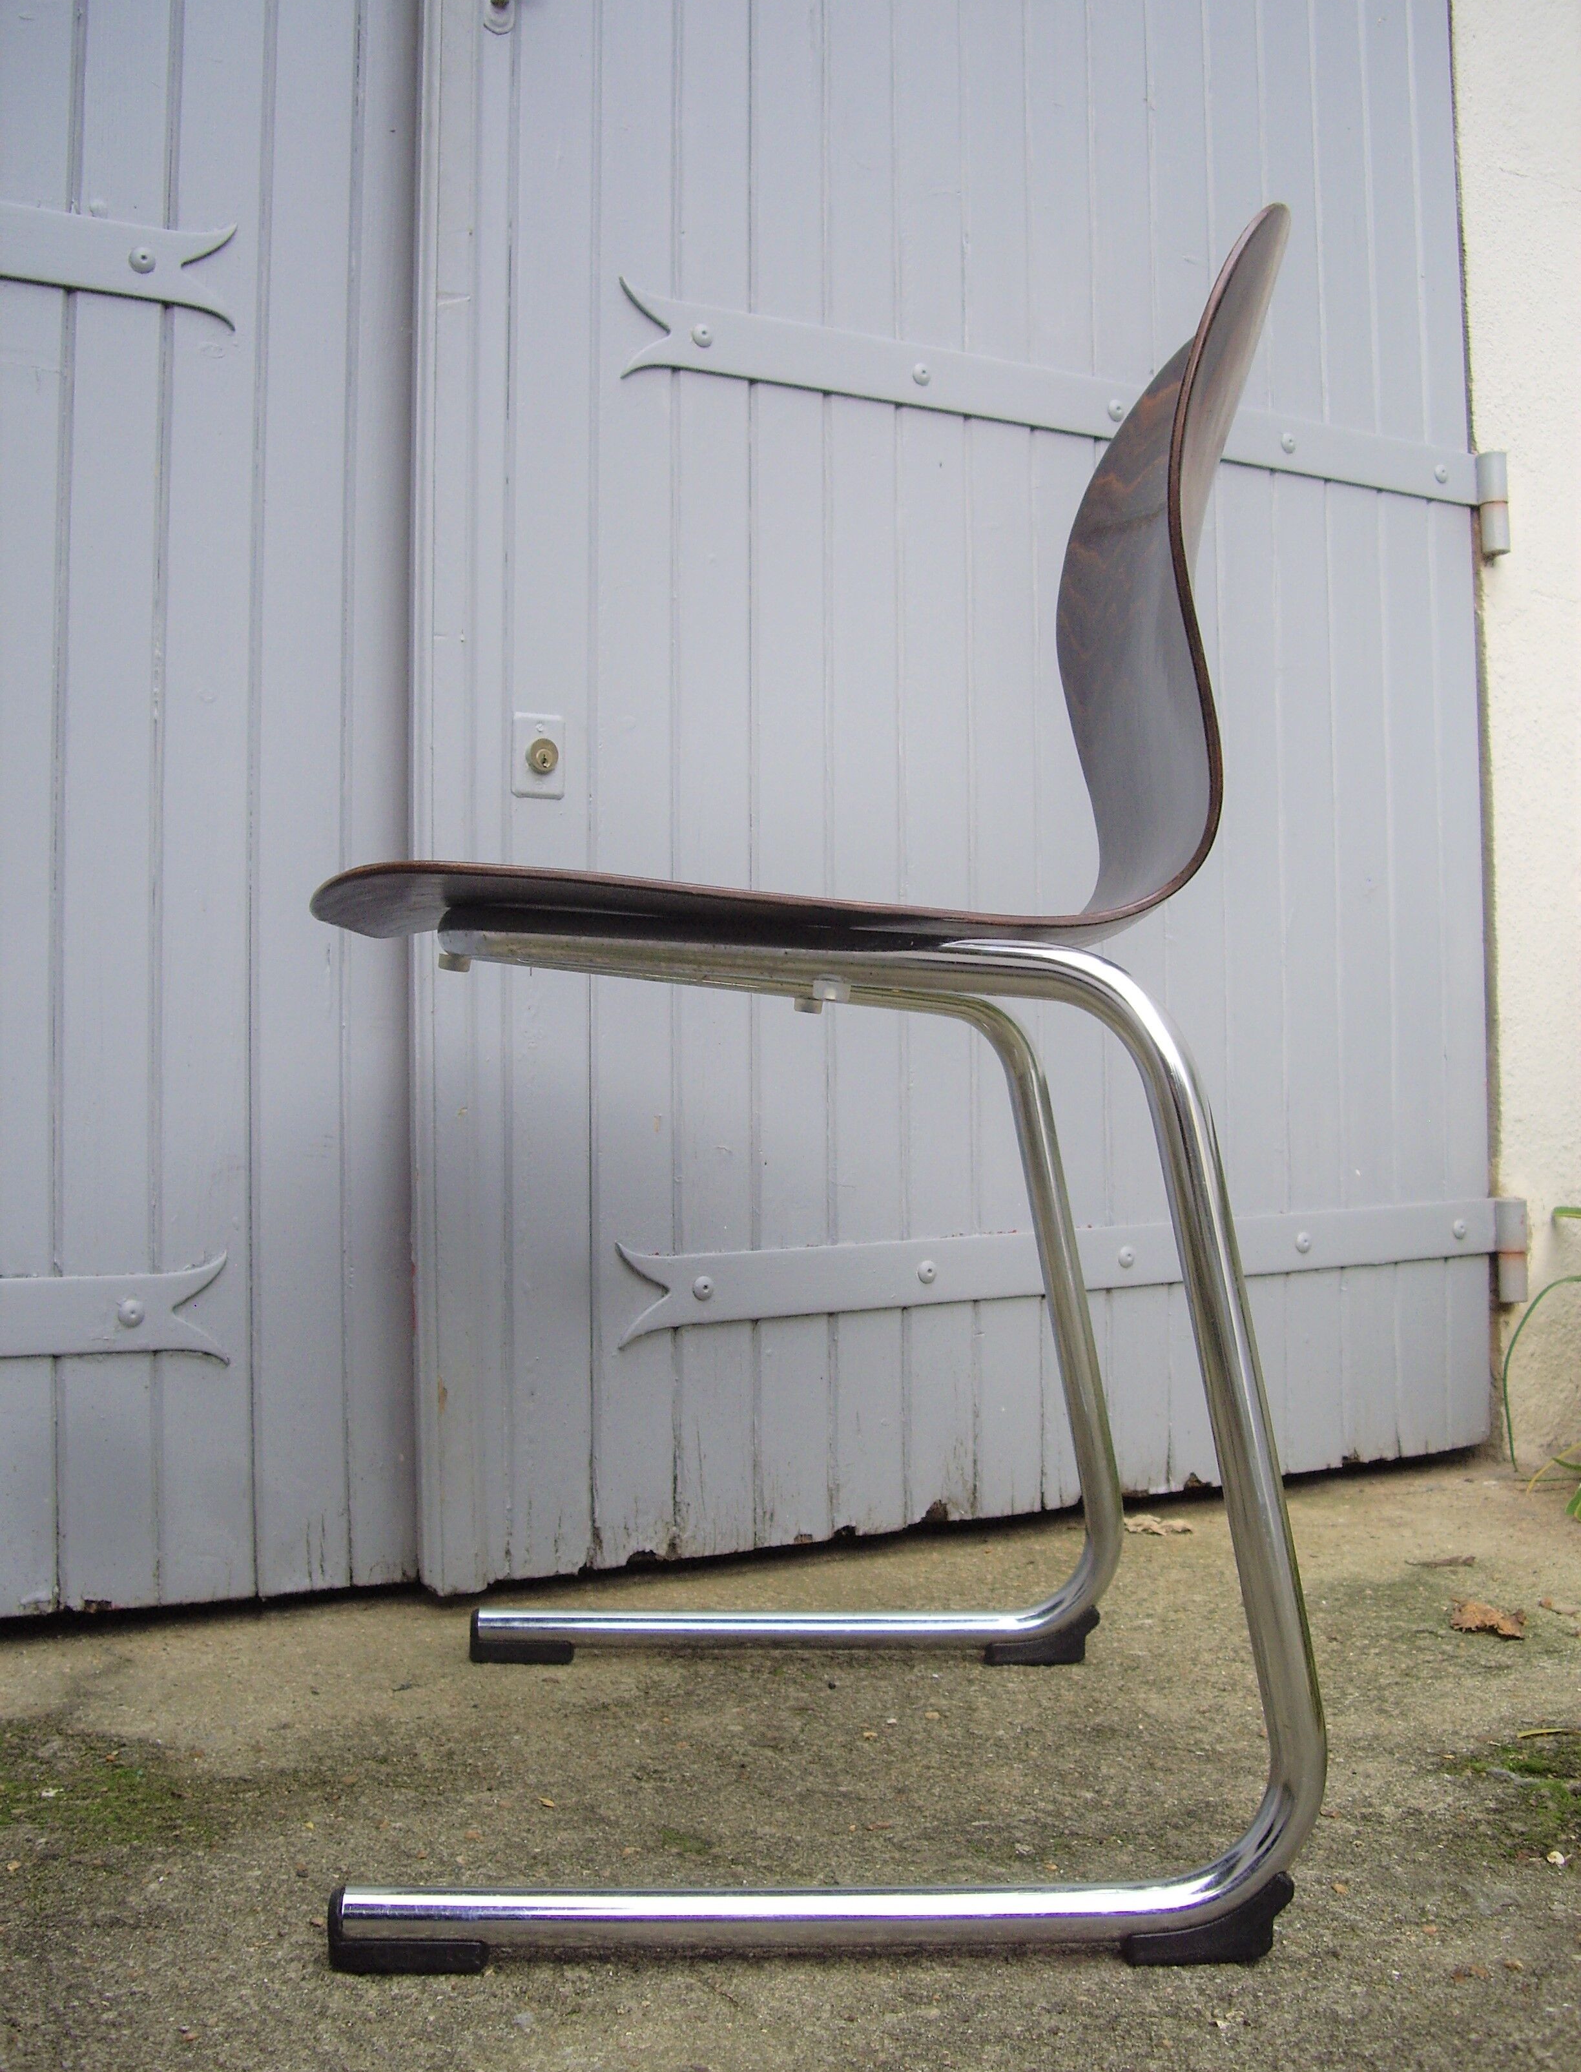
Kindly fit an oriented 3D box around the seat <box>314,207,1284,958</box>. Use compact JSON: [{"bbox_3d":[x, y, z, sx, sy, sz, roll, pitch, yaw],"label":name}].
[{"bbox_3d":[0.004,-0.234,1.195,0.500,0.380,0.400,0,-2,-1],"label":"seat"}]

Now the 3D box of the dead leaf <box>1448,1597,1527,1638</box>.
[{"bbox_3d":[0.461,0.385,1.530,0.050,0.017,0.040,0,-2,-6],"label":"dead leaf"}]

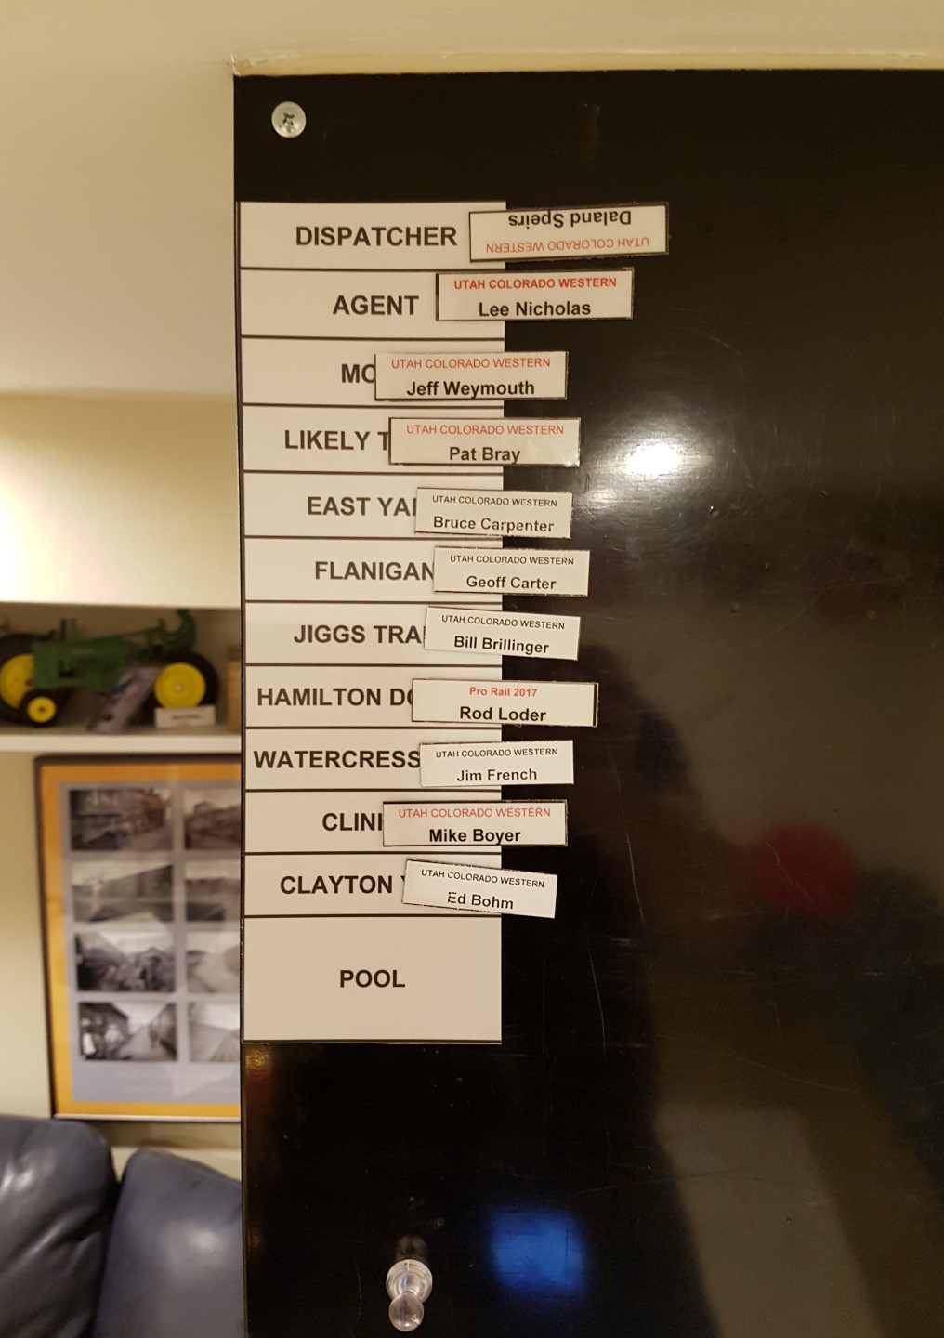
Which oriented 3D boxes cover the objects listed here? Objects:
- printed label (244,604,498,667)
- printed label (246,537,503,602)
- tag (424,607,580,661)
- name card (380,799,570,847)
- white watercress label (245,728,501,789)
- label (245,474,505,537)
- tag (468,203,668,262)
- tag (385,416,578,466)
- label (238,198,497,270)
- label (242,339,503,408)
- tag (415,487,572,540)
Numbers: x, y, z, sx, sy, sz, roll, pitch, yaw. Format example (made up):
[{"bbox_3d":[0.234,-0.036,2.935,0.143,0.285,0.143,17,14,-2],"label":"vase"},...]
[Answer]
[{"bbox_3d":[-0.032,-0.011,0.323,0.082,0.020,0.002,0,3,0],"label":"printed label"},{"bbox_3d":[-0.032,-0.032,0.322,0.081,0.020,0.002,0,3,0],"label":"printed label"},{"bbox_3d":[0.010,-0.012,0.329,0.051,0.014,0.001,4,3,0],"label":"tag"},{"bbox_3d":[0.001,0.051,0.333,0.061,0.015,0.001,0,3,0],"label":"name card"},{"bbox_3d":[-0.032,0.030,0.332,0.085,0.021,0.001,0,3,0],"label":"white watercress label"},{"bbox_3d":[-0.032,-0.053,0.327,0.084,0.021,0.001,0,3,0],"label":"label"},{"bbox_3d":[0.031,-0.137,0.316,0.060,0.015,0.003,-2,3,0],"label":"tag"},{"bbox_3d":[0.004,-0.073,0.326,0.062,0.015,0.001,0,3,0],"label":"tag"},{"bbox_3d":[-0.032,-0.136,0.317,0.081,0.020,0.002,0,3,0],"label":"label"},{"bbox_3d":[-0.031,-0.094,0.319,0.081,0.020,0.002,0,3,0],"label":"label"},{"bbox_3d":[0.007,-0.050,0.321,0.049,0.014,0.003,2,3,0],"label":"tag"}]

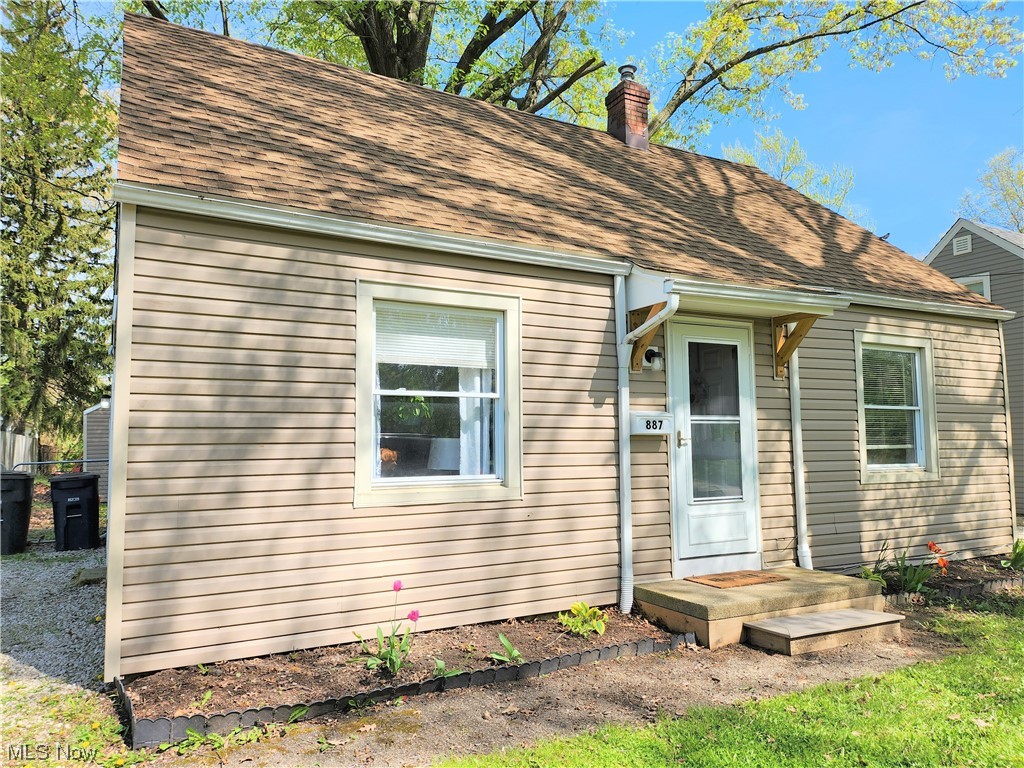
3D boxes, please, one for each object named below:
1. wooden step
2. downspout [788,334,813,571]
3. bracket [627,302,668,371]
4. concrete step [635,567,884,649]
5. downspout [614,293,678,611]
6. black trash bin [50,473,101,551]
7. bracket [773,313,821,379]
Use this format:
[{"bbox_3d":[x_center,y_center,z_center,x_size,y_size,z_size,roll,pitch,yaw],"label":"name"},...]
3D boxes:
[{"bbox_3d":[2.265,1.774,5.134,1.170,0.128,0.415,2,-5,-29],"label":"wooden step"},{"bbox_3d":[2.730,0.568,6.755,0.100,2.390,0.090,2,-5,-29],"label":"downspout"},{"bbox_3d":[1.143,-0.411,5.767,0.115,0.575,0.440,2,-5,-29],"label":"bracket"},{"bbox_3d":[1.960,1.758,5.740,1.875,0.264,0.945,2,-5,-29],"label":"concrete step"},{"bbox_3d":[1.076,0.448,5.570,0.185,2.720,0.590,2,-5,-29],"label":"downspout"},{"bbox_3d":[-6.288,1.822,10.228,0.610,1.050,0.750,2,-5,-29],"label":"black trash bin"},{"bbox_3d":[2.643,-0.355,6.586,0.115,0.575,0.440,2,-5,-29],"label":"bracket"}]

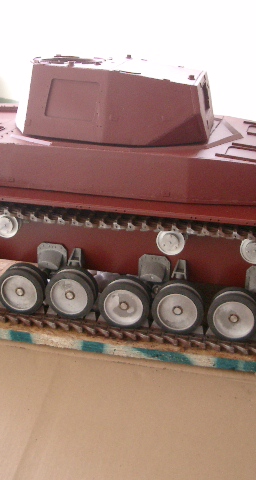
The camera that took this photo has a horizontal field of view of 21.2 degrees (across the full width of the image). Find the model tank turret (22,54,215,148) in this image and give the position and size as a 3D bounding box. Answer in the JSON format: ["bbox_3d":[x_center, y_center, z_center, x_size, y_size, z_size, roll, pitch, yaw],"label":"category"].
[{"bbox_3d":[-0.023,-0.250,1.174,0.352,0.120,0.290,6,21,12],"label":"model tank turret"}]

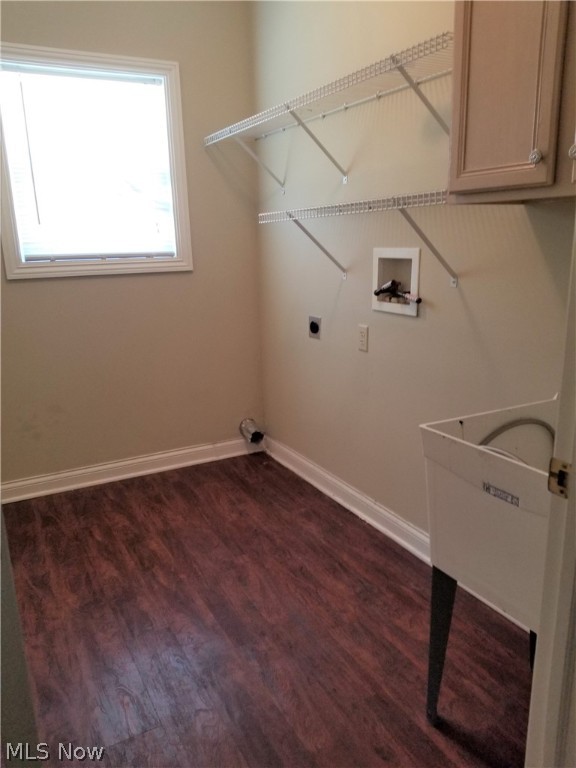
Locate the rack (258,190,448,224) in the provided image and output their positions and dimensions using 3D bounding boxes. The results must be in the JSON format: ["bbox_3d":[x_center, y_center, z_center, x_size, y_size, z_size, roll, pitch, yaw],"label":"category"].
[{"bbox_3d":[0.295,-0.658,2.193,0.312,0.038,1.225,-8,16,-27],"label":"rack"}]

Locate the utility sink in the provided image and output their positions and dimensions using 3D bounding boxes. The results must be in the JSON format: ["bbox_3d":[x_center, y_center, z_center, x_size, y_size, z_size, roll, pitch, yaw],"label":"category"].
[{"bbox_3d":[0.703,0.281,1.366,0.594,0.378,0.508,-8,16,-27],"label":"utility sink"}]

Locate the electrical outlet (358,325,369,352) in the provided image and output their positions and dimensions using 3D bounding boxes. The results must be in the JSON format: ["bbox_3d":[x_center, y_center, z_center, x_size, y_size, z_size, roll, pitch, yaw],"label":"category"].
[{"bbox_3d":[0.338,-0.203,2.586,0.008,0.115,0.070,-8,16,-27],"label":"electrical outlet"}]

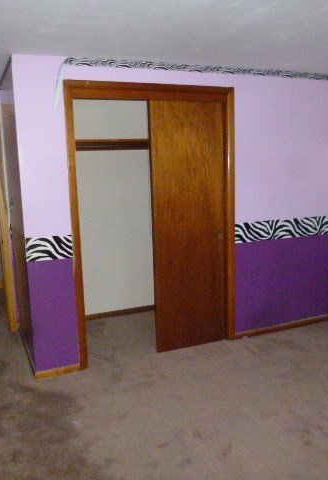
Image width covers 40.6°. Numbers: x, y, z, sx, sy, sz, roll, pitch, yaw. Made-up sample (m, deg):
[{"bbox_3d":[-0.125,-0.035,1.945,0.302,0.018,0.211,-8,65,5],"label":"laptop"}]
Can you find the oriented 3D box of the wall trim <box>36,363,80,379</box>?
[{"bbox_3d":[-0.805,0.999,3.383,0.340,0.055,0.020,-5,10,-23],"label":"wall trim"}]

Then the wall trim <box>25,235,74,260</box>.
[{"bbox_3d":[-0.825,0.059,3.225,0.338,0.170,0.012,-5,10,-23],"label":"wall trim"}]

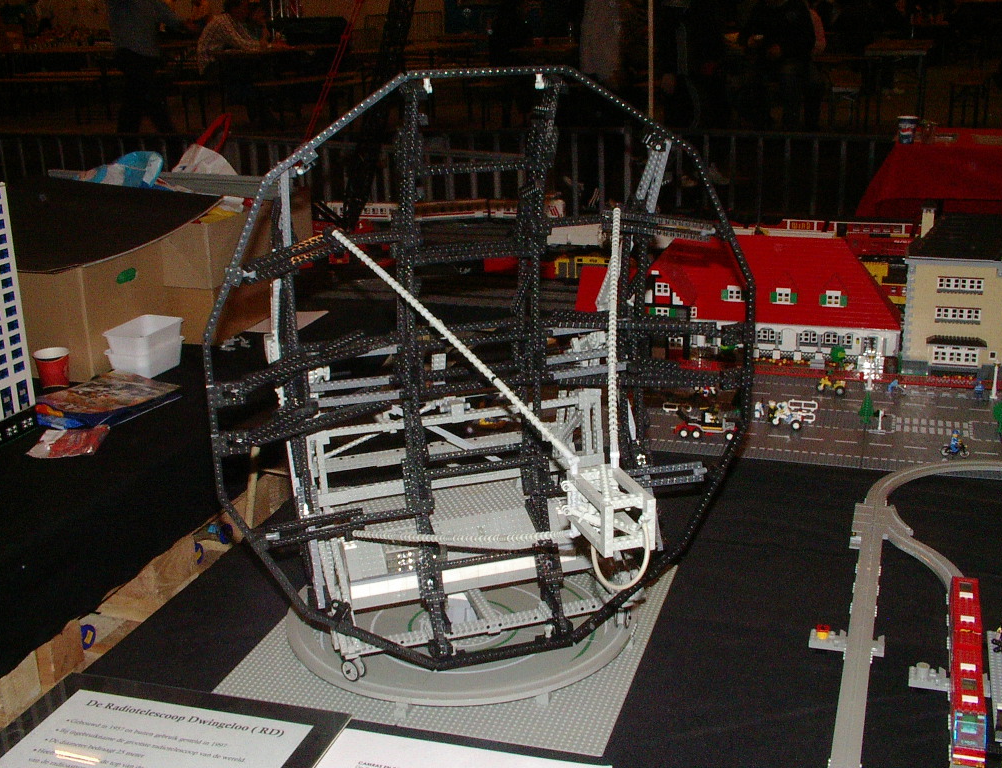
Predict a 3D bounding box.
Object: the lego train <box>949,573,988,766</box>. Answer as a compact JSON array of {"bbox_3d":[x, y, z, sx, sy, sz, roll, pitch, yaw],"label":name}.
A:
[{"bbox_3d":[0.554,0.334,1.516,0.034,0.074,0.336,4,19,18],"label":"lego train"}]

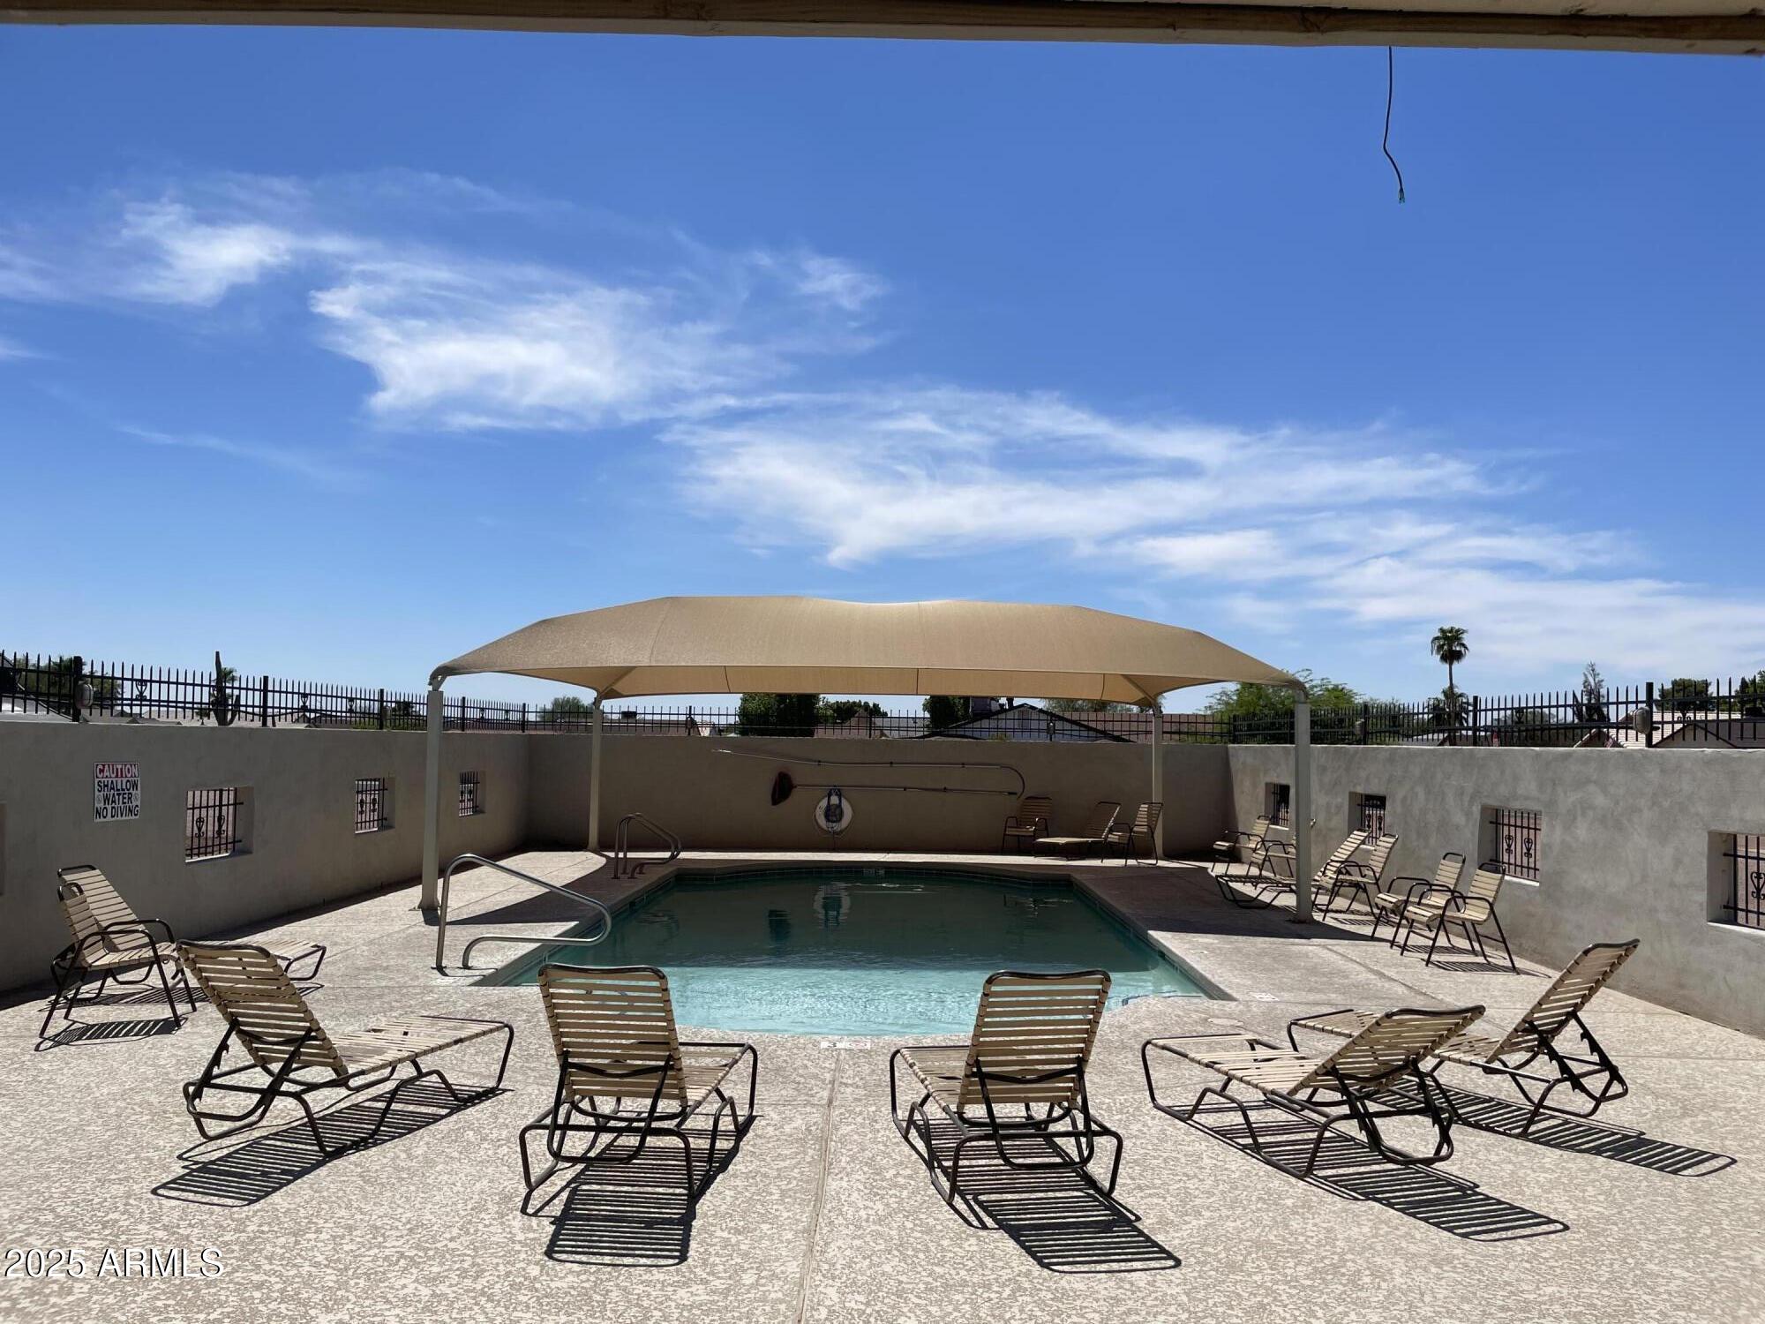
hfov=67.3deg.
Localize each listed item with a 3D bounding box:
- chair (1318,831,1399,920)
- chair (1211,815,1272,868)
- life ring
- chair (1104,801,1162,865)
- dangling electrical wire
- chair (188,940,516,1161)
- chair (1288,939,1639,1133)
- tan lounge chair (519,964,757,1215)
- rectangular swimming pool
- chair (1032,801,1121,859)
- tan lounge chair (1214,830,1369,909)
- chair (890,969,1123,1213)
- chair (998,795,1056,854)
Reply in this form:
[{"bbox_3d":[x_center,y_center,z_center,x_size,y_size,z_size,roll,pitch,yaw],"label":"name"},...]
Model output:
[{"bbox_3d":[5.063,2.329,14.318,0.770,0.870,0.580,1,-3,-2],"label":"chair"},{"bbox_3d":[5.170,2.611,18.977,0.752,0.858,0.575,1,-4,-2],"label":"chair"},{"bbox_3d":[-0.807,2.444,21.860,0.630,0.720,0.120,1,-3,1],"label":"life ring"},{"bbox_3d":[3.857,2.696,20.544,0.720,0.860,0.580,3,-4,-27],"label":"chair"},{"bbox_3d":[0.679,-0.713,1.758,0.030,0.214,0.030,1,-3,1],"label":"dangling electrical wire"},{"bbox_3d":[-2.472,1.667,6.213,0.670,0.905,1.602,0,-4,20],"label":"chair"},{"bbox_3d":[2.933,1.792,6.793,0.670,0.904,1.603,3,-4,-36],"label":"chair"},{"bbox_3d":[-0.997,1.651,5.731,0.670,0.926,1.574,1,-4,5],"label":"tan lounge chair"},{"bbox_3d":[-0.172,3.266,13.984,5.502,1.200,11.693,1,-3,1],"label":"rectangular swimming pool"},{"bbox_3d":[3.094,2.717,21.237,1.630,0.870,0.660,4,-4,-37],"label":"chair"},{"bbox_3d":[4.682,2.344,15.145,1.610,0.899,0.670,1,-4,6],"label":"tan lounge chair"},{"bbox_3d":[0.499,1.673,5.748,0.670,0.933,1.562,2,-4,-9],"label":"chair"},{"bbox_3d":[2.388,2.673,21.666,0.575,0.858,0.752,-2,-4,36],"label":"chair"}]

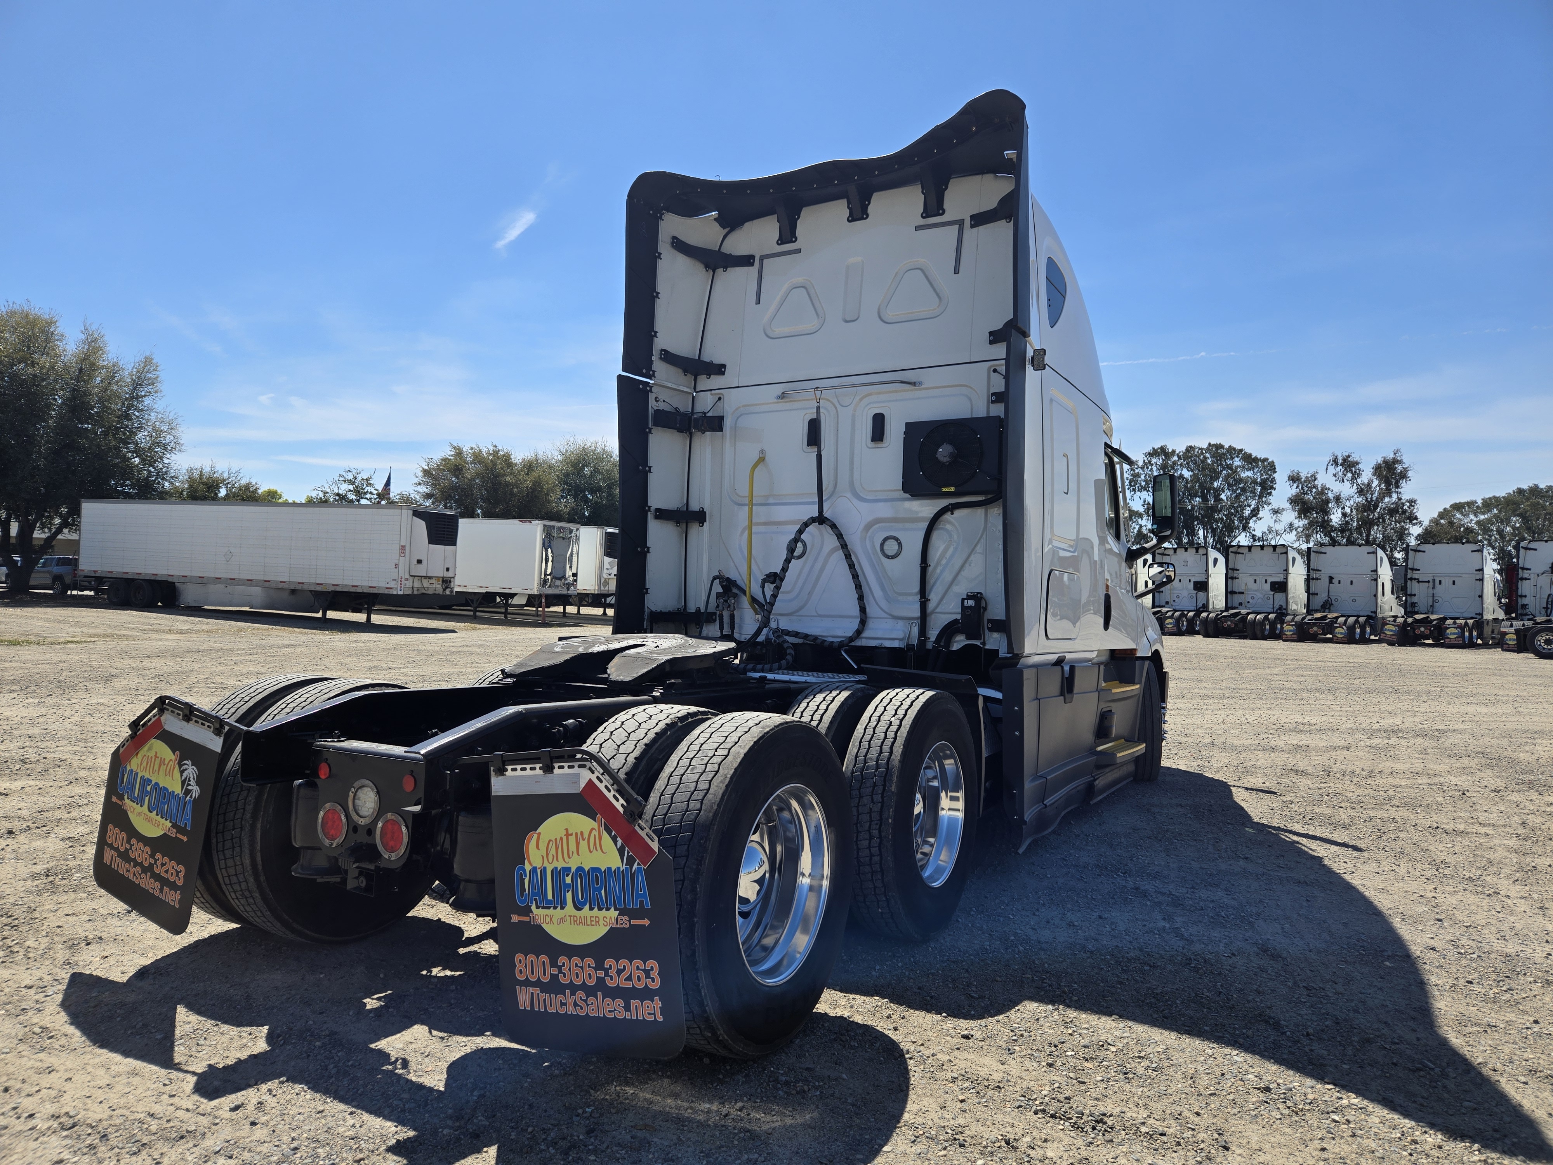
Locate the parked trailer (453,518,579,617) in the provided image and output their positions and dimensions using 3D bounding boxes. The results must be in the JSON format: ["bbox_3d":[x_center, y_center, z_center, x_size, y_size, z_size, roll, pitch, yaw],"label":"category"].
[{"bbox_3d":[-16.193,-0.673,45.087,16.150,4.057,2.600,2,0,25],"label":"parked trailer"}]

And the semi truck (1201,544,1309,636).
[{"bbox_3d":[20.731,0.437,43.656,2.600,3.920,8.100,0,-2,44],"label":"semi truck"}]

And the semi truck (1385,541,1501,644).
[{"bbox_3d":[26.045,0.499,39.795,8.100,3.920,2.600,3,-2,-45],"label":"semi truck"}]

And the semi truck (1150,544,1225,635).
[{"bbox_3d":[19.123,0.409,47.534,8.100,3.920,2.600,3,-2,-45],"label":"semi truck"}]

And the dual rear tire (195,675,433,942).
[{"bbox_3d":[-1.833,0.886,4.168,0.610,0.995,0.995,1,-2,29],"label":"dual rear tire"}]

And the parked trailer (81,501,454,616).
[{"bbox_3d":[-19.141,-0.791,38.318,16.530,4.122,2.600,3,0,23],"label":"parked trailer"}]

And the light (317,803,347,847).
[{"bbox_3d":[-1.417,0.775,3.294,0.141,0.141,0.045,1,-2,29],"label":"light"}]

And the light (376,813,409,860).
[{"bbox_3d":[-1.176,0.778,3.158,0.141,0.141,0.045,1,-2,29],"label":"light"}]

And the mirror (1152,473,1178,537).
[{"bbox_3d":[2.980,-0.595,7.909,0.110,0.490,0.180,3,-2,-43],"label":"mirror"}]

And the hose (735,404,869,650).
[{"bbox_3d":[0.147,-0.349,6.088,0.780,1.492,0.330,1,-2,29],"label":"hose"}]

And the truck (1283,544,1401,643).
[{"bbox_3d":[22.766,0.475,40.892,2.600,3.920,8.100,0,-2,45],"label":"truck"}]

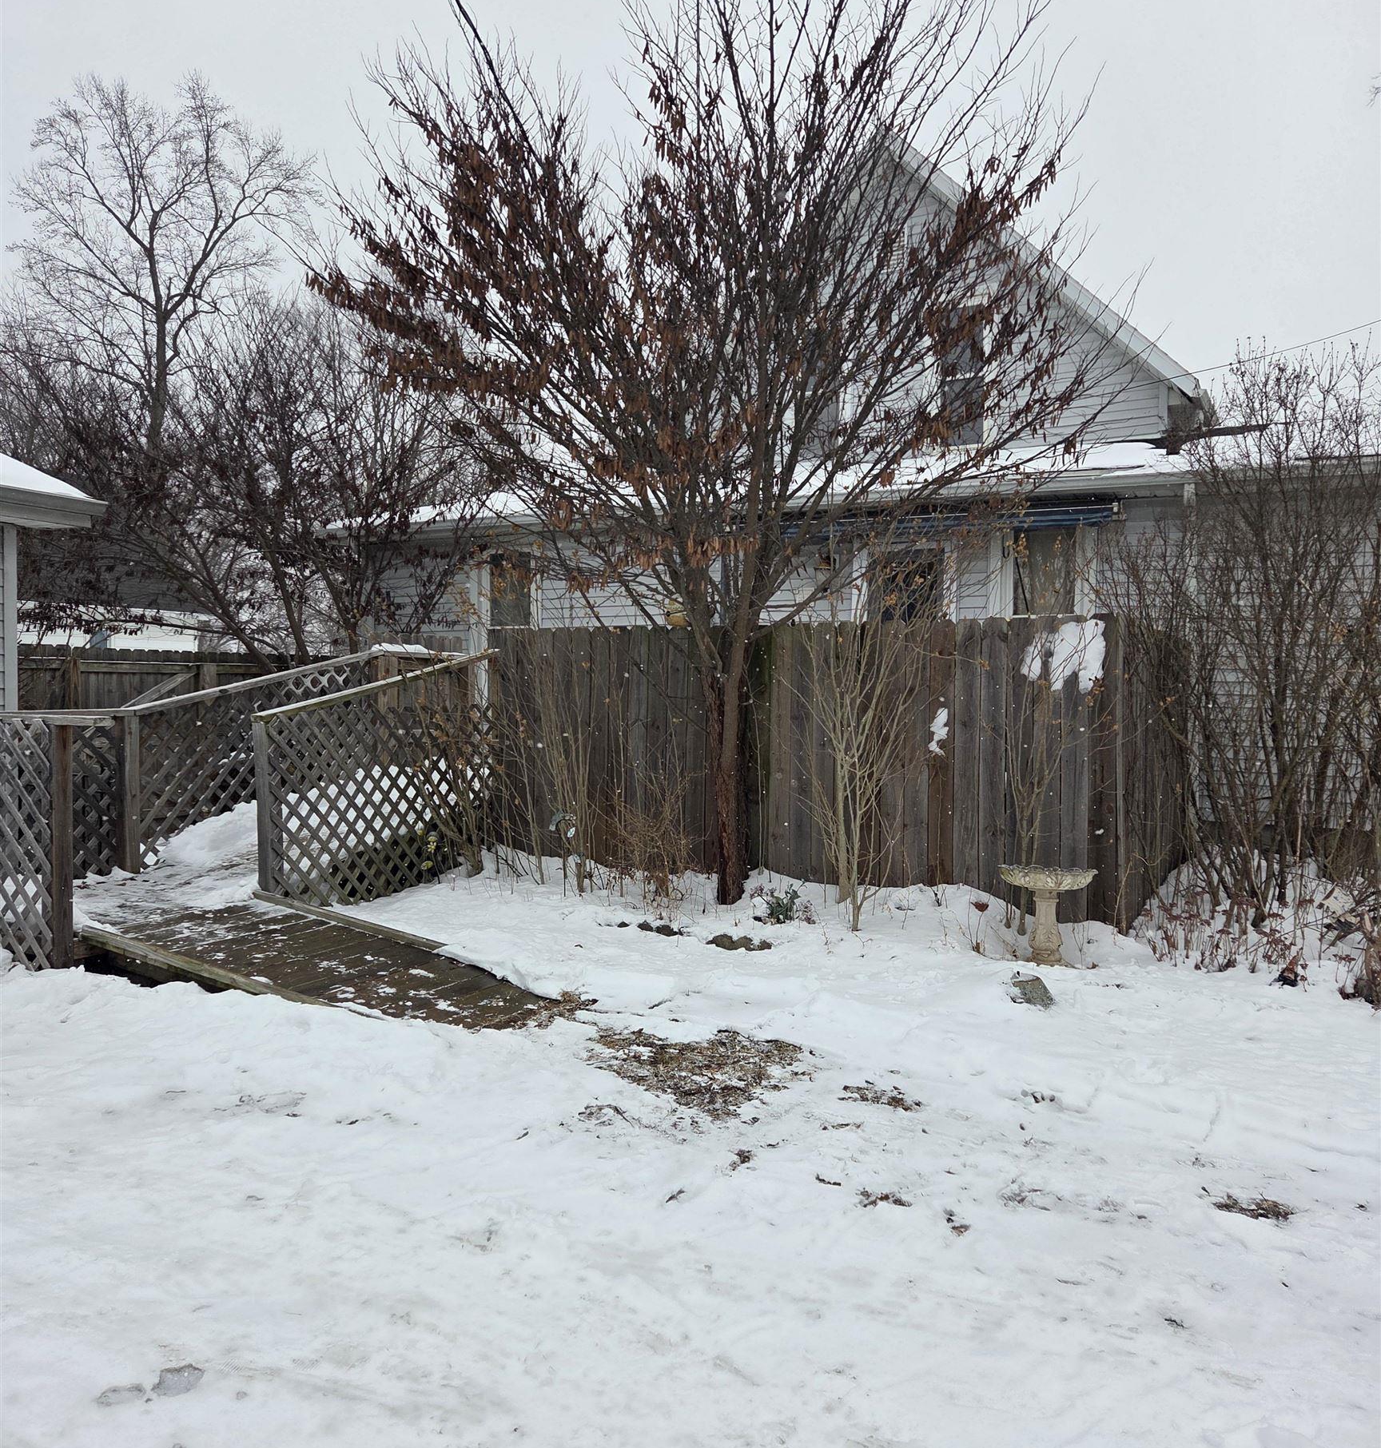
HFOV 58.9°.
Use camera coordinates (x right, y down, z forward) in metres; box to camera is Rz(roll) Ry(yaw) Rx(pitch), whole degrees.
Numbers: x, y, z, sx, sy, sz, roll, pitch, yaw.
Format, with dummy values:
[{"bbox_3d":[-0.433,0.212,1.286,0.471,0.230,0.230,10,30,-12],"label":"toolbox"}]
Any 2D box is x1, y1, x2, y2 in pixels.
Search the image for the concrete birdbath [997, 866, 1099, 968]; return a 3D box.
[{"bbox_3d":[1.785,0.932,6.156,0.490,0.510,0.490,1,3,26],"label":"concrete birdbath"}]

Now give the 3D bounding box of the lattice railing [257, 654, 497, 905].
[{"bbox_3d":[-1.785,0.294,7.379,0.120,1.500,2.120,1,3,26],"label":"lattice railing"}]

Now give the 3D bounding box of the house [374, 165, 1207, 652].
[{"bbox_3d":[2.263,-3.213,15.397,9.200,8.100,9.000,1,3,26],"label":"house"}]

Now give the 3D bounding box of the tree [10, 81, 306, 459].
[{"bbox_3d":[-12.096,-7.295,27.713,7.000,15.200,6.800,1,3,26],"label":"tree"}]

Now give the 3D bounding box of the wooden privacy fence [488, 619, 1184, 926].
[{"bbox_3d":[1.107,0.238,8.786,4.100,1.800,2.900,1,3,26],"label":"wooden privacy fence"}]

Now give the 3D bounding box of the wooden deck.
[{"bbox_3d":[-1.648,1.071,5.599,1.900,0.400,1.050,1,3,26],"label":"wooden deck"}]

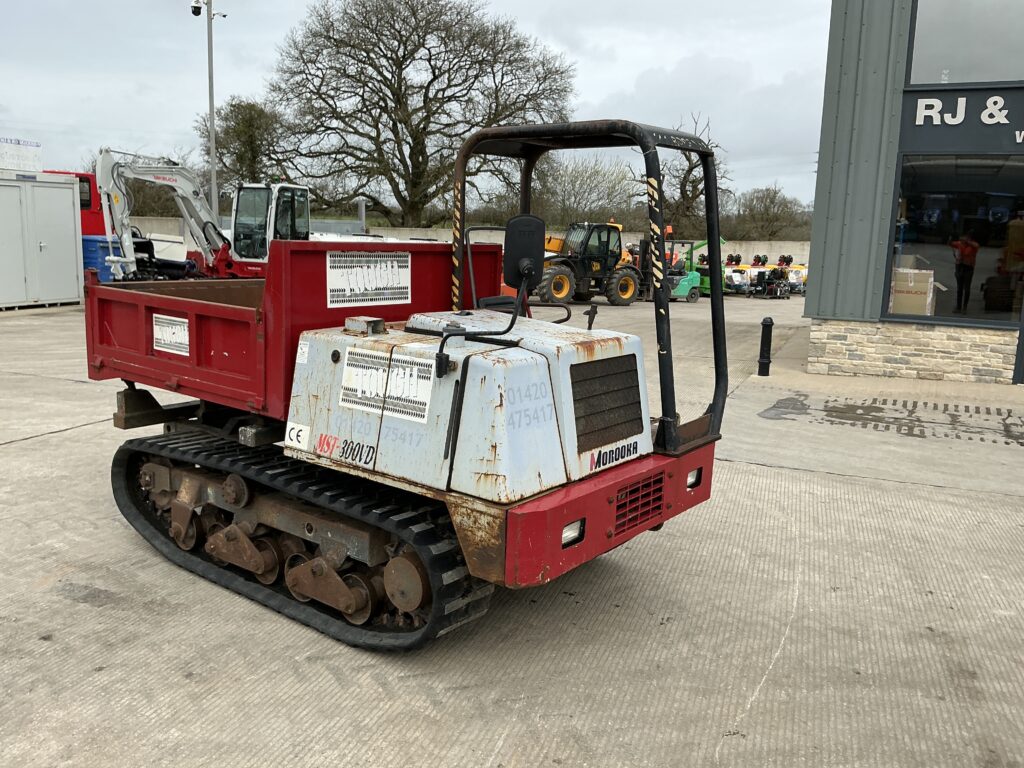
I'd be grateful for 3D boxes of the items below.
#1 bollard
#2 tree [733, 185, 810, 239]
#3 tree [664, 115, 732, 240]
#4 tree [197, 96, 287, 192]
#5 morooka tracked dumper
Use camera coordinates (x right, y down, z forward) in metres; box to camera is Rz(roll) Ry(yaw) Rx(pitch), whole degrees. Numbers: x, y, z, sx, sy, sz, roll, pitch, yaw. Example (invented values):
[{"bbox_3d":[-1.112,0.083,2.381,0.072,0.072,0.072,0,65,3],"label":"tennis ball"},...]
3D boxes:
[{"bbox_3d":[2.996,-0.440,9.738,0.150,0.700,0.150,2,10,0],"label":"bollard"},{"bbox_3d":[17.165,-10.392,55.000,5.600,5.980,5.600,2,10,0],"label":"tree"},{"bbox_3d":[10.576,-11.097,48.000,4.700,9.270,4.700,2,10,0],"label":"tree"},{"bbox_3d":[-14.043,-10.616,43.000,5.100,8.620,5.100,2,10,0],"label":"tree"},{"bbox_3d":[-0.695,-0.186,4.222,3.129,2.150,1.665,10,13,37],"label":"morooka tracked dumper"}]

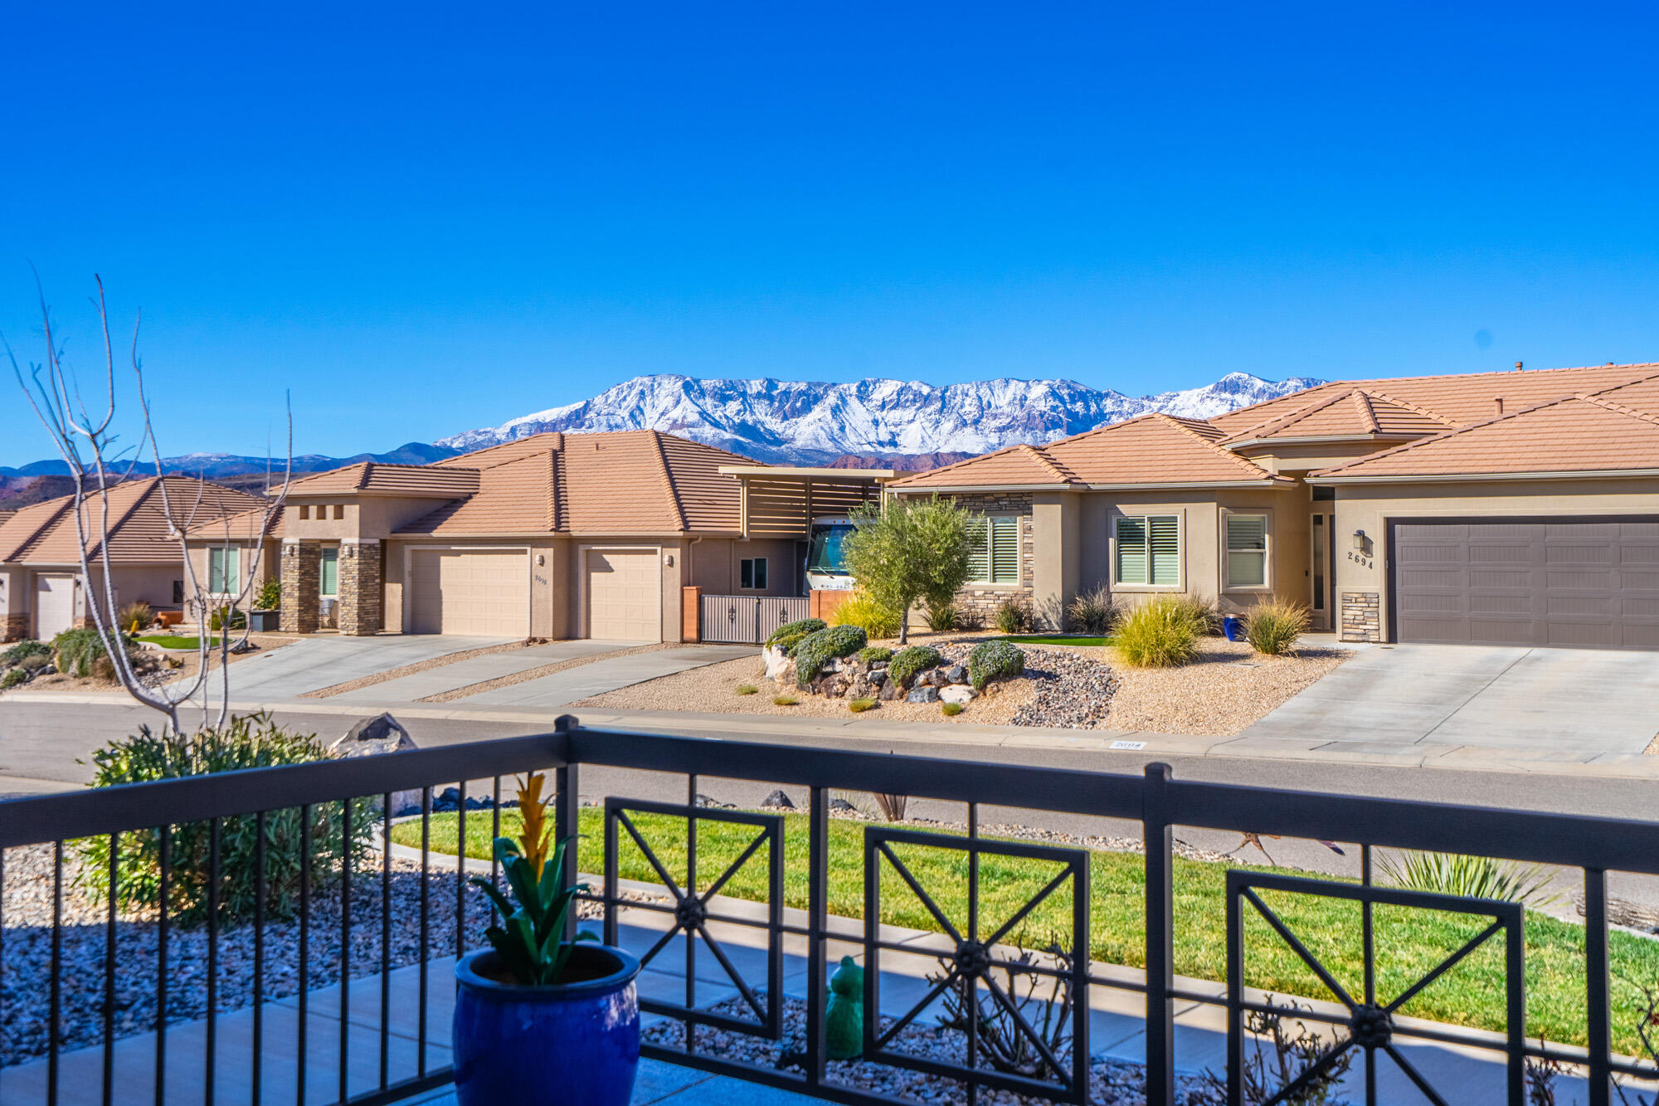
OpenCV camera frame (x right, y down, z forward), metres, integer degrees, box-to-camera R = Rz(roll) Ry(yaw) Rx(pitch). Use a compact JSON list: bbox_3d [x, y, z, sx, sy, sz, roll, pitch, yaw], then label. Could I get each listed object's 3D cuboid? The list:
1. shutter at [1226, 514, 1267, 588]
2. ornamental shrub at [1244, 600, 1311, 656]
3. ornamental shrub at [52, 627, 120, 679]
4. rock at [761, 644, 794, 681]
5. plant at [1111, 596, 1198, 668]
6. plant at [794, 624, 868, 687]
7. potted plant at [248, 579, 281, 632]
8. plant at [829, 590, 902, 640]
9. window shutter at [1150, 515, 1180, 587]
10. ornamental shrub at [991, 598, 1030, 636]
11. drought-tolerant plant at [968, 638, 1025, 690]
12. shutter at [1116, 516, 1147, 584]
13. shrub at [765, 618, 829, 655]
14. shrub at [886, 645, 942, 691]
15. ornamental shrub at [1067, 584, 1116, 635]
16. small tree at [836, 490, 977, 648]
[{"bbox_3d":[8.914,-0.042,34.500,0.930,1.570,0.090,0,0,-9],"label":"shutter"},{"bbox_3d":[8.704,1.459,31.300,1.280,1.100,1.220,0,-1,36],"label":"ornamental shrub"},{"bbox_3d":[-19.588,2.631,42.500,1.780,1.350,1.600,0,0,-25],"label":"ornamental shrub"},{"bbox_3d":[-1.129,2.371,34.700,0.680,0.800,0.650,0,-1,36],"label":"rock"},{"bbox_3d":[6.400,1.550,31.600,1.680,1.400,1.600,0,-1,36],"label":"plant"},{"bbox_3d":[0.024,1.893,29.800,1.350,1.120,1.250,0,0,0],"label":"plant"},{"bbox_3d":[-16.955,1.579,48.500,0.740,1.580,0.740,0,0,34],"label":"potted plant"},{"bbox_3d":[0.729,1.260,33.000,1.460,1.020,1.400,0,0,1],"label":"plant"},{"bbox_3d":[7.119,-0.041,34.200,0.660,1.490,0.060,0,0,34],"label":"window shutter"},{"bbox_3d":[3.870,1.355,34.400,0.790,0.770,0.750,0,0,6],"label":"ornamental shrub"},{"bbox_3d":[2.975,1.996,28.700,1.030,0.930,1.000,0,0,6],"label":"drought-tolerant plant"},{"bbox_3d":[6.666,-0.057,35.600,0.770,1.480,0.080,0,-1,36],"label":"shutter"},{"bbox_3d":[-0.709,1.816,35.300,1.330,0.800,1.250,0,-1,36],"label":"shrub"},{"bbox_3d":[1.527,2.063,29.000,0.970,0.810,0.930,0,0,3],"label":"shrub"},{"bbox_3d":[5.536,1.192,34.100,1.050,1.100,1.020,0,0,9],"label":"ornamental shrub"},{"bbox_3d":[1.680,0.342,34.000,2.900,3.150,2.800,0,0,0],"label":"small tree"}]

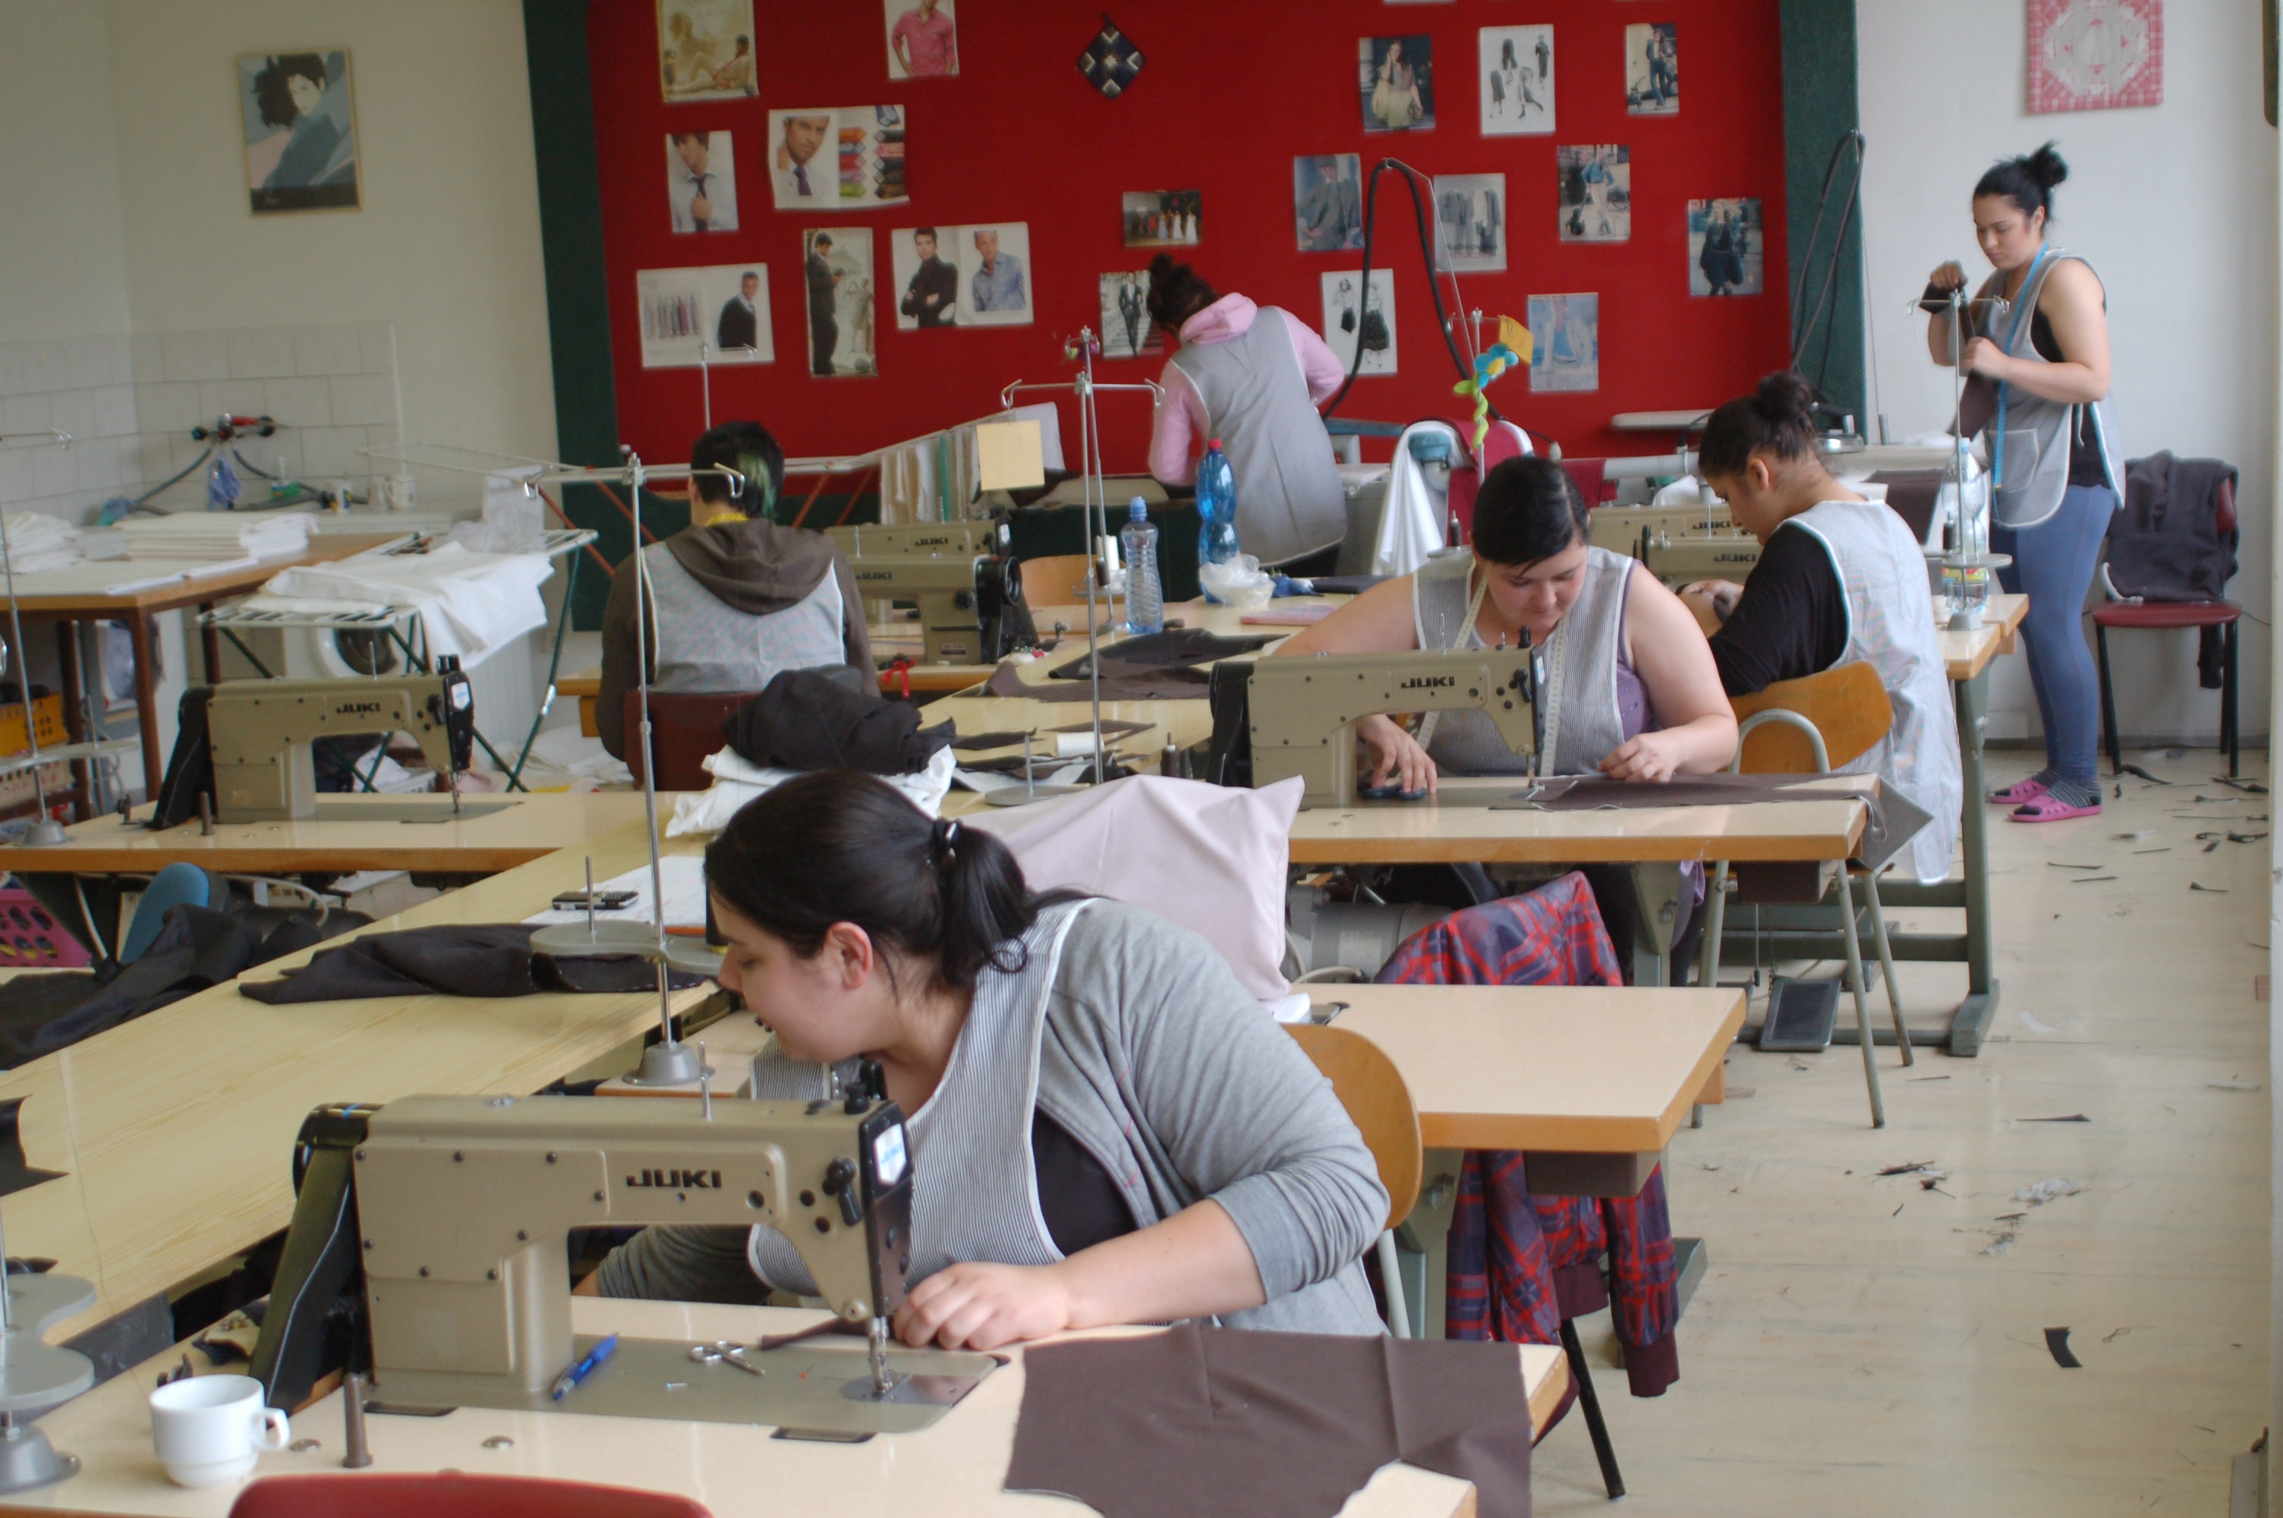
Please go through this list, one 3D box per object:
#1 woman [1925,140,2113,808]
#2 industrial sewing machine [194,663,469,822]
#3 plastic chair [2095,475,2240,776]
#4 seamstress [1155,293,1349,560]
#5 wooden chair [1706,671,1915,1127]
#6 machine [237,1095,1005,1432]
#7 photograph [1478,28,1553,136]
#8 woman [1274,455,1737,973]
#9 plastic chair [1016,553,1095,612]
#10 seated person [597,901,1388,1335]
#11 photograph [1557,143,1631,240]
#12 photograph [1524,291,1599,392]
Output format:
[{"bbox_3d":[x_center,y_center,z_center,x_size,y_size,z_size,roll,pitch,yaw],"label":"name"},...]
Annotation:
[{"bbox_3d":[2.205,-0.694,9.486,0.440,1.670,0.450,-6,9,-18],"label":"woman"},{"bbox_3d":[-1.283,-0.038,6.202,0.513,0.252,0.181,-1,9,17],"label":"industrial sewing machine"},{"bbox_3d":[2.738,-0.376,10.139,0.430,0.790,0.490,-1,9,11],"label":"plastic chair"},{"bbox_3d":[0.323,-0.844,9.957,0.440,0.660,0.300,-8,-5,4],"label":"seamstress"},{"bbox_3d":[1.200,0.210,6.888,0.387,0.805,0.523,-1,9,17],"label":"wooden chair"},{"bbox_3d":[-0.406,0.367,2.982,0.565,0.245,0.190,-1,8,17],"label":"machine"},{"bbox_3d":[1.079,-1.941,10.885,0.215,0.308,0.010,-1,9,17],"label":"photograph"},{"bbox_3d":[0.612,0.126,6.085,0.700,1.235,0.700,-1,8,17],"label":"woman"},{"bbox_3d":[-0.194,-0.036,8.717,0.420,0.840,0.490,0,9,17],"label":"plastic chair"},{"bbox_3d":[-0.135,0.596,3.345,0.700,1.210,0.780,2,10,29],"label":"seated person"},{"bbox_3d":[1.293,-1.612,10.845,0.204,0.268,0.010,0,9,17],"label":"photograph"},{"bbox_3d":[1.216,-1.195,10.933,0.200,0.277,0.010,0,9,17],"label":"photograph"}]

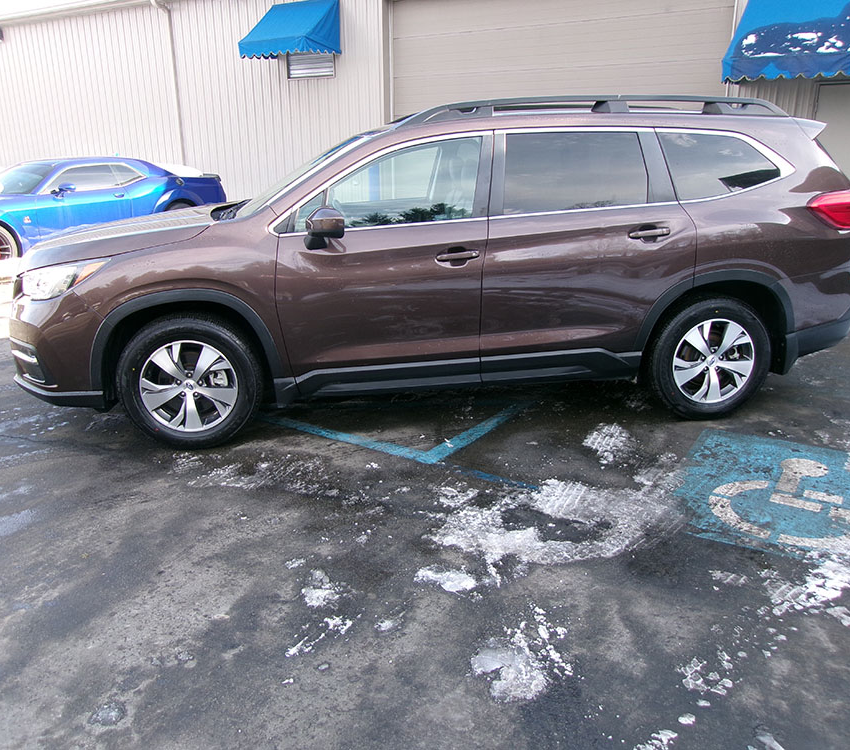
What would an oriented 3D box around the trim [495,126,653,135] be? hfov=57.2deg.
[{"bbox_3d":[0.801,-1.306,4.142,0.880,0.042,0.035,-3,17,-8],"label":"trim"}]

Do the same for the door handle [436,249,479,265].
[{"bbox_3d":[0.169,-0.615,4.031,0.228,0.050,0.055,-3,17,-8],"label":"door handle"}]

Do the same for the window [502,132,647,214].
[{"bbox_3d":[0.791,-1.067,4.114,0.790,0.430,0.050,-3,-1,-8],"label":"window"}]

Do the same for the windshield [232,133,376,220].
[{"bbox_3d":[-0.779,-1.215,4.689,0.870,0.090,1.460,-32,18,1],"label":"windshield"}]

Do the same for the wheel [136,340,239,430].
[{"bbox_3d":[-1.228,0.038,4.110,0.494,0.494,0.200,-3,16,-8],"label":"wheel"}]

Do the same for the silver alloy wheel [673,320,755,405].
[{"bbox_3d":[1.628,-0.098,4.506,0.492,0.492,0.190,-3,17,-8],"label":"silver alloy wheel"}]

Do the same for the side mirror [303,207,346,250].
[{"bbox_3d":[-0.494,-0.721,3.829,0.195,0.210,0.240,-3,16,-8],"label":"side mirror"}]

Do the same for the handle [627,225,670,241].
[{"bbox_3d":[1.191,-0.752,4.146,0.228,0.050,0.055,-3,17,-8],"label":"handle"}]

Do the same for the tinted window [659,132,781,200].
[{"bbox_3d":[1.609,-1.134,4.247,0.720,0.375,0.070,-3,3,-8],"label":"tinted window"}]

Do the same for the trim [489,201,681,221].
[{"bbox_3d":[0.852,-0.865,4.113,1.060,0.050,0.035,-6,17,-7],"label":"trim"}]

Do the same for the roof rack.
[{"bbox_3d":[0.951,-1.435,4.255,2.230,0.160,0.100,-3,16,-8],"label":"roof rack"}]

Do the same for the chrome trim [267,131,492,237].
[{"bbox_3d":[-0.223,-0.982,3.986,1.180,0.520,0.080,-3,-1,-5],"label":"chrome trim"}]

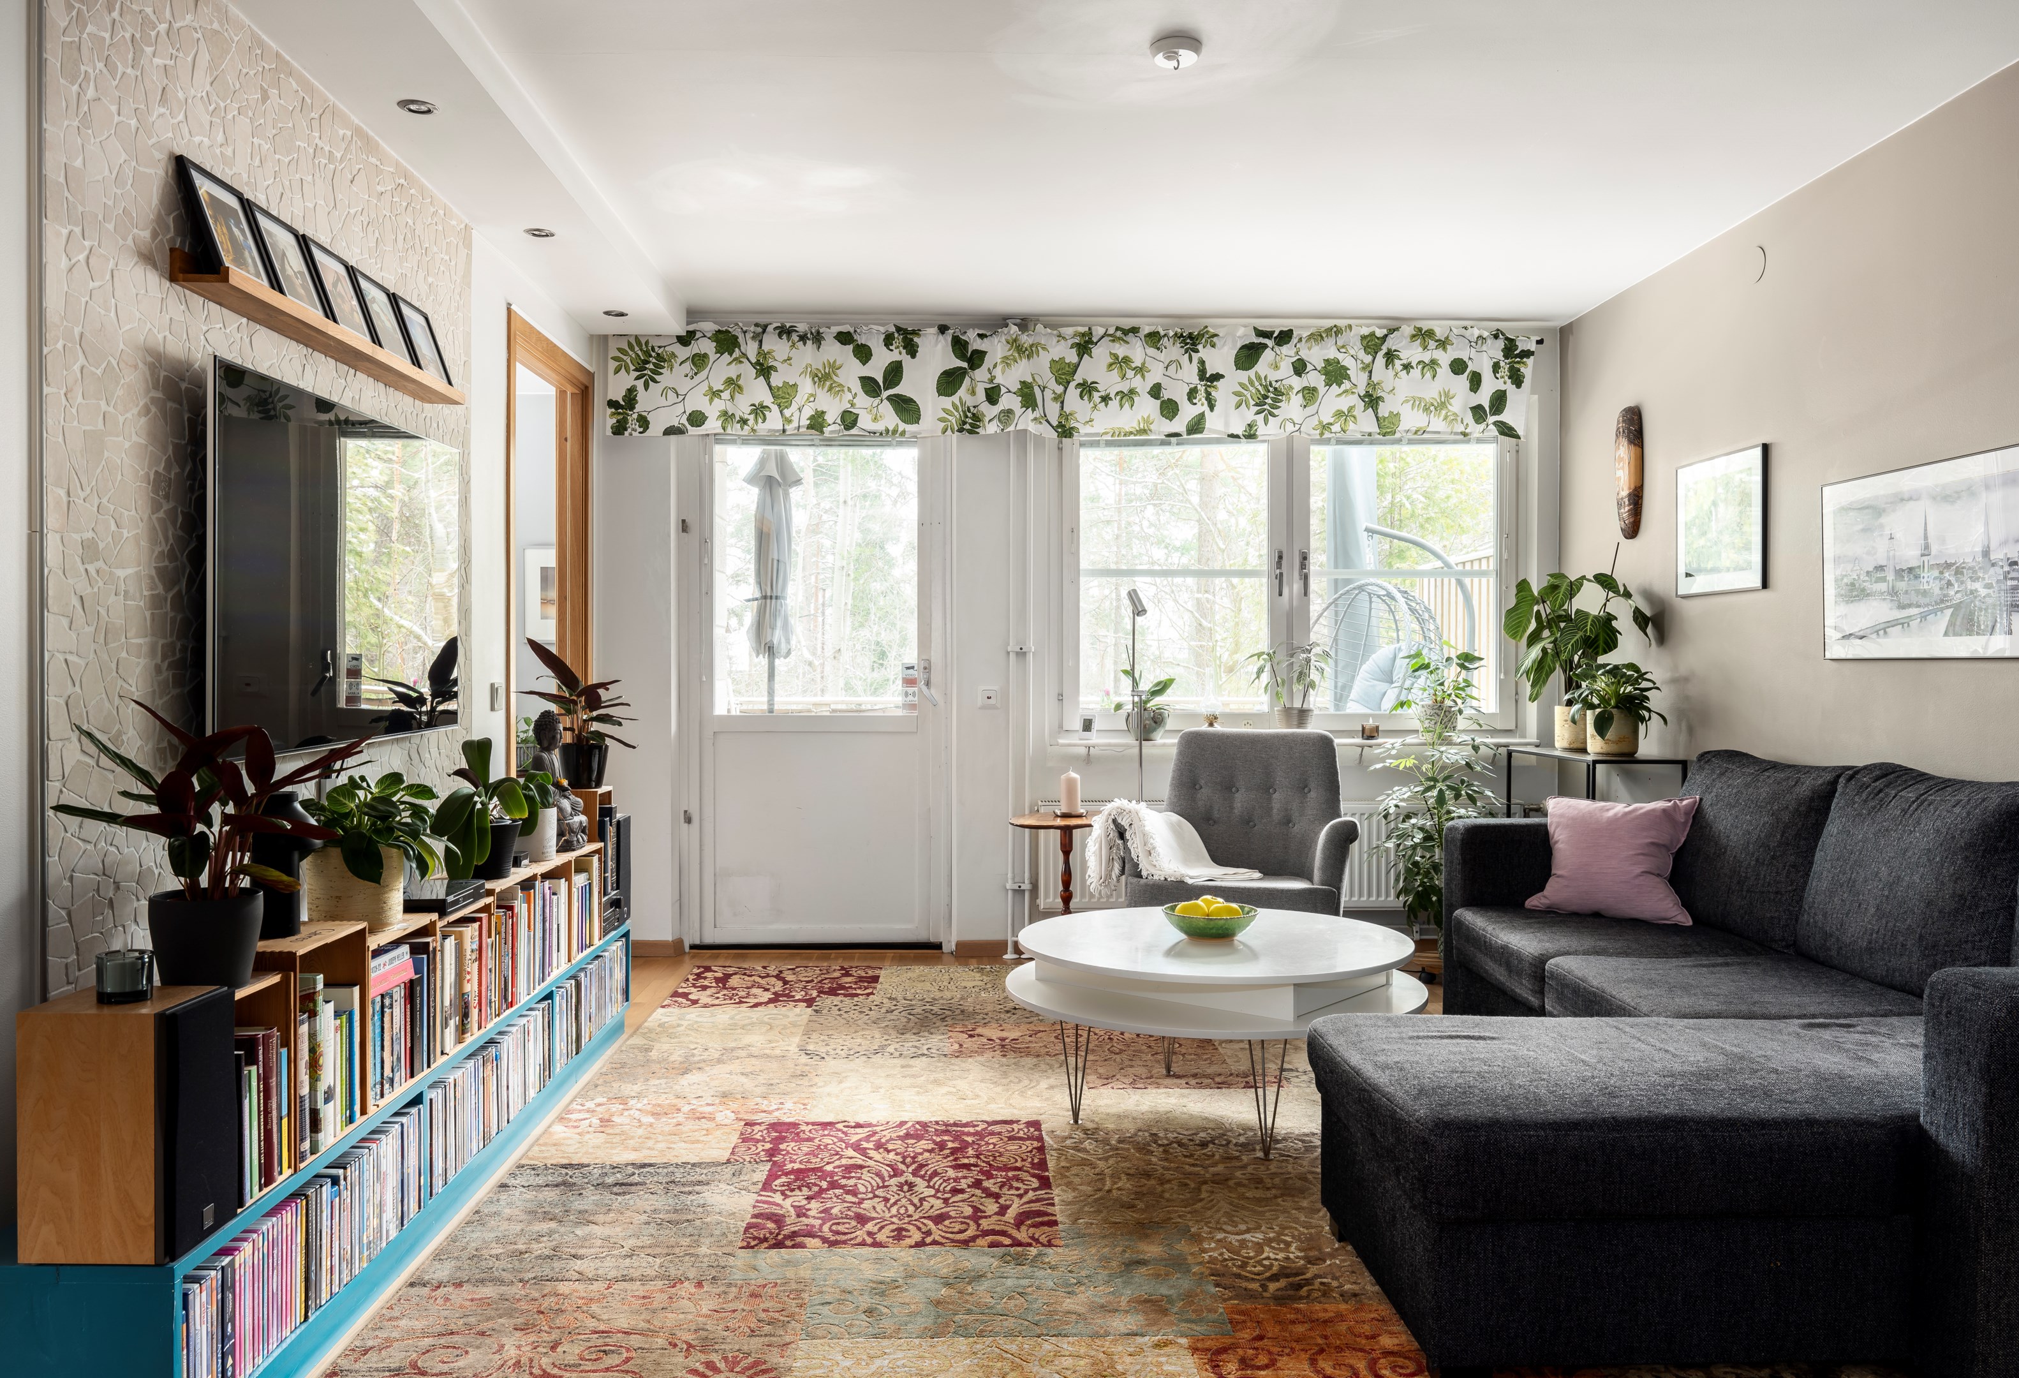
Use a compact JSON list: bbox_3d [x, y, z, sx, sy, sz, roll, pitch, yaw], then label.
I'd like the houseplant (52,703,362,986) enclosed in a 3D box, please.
[{"bbox_3d":[-1.181,0.223,2.199,0.410,0.406,0.400,0,1,-1],"label":"houseplant"}]

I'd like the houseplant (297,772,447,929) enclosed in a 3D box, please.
[{"bbox_3d":[-1.179,0.295,2.769,0.255,0.281,0.255,0,1,-2],"label":"houseplant"}]

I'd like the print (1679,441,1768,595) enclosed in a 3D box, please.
[{"bbox_3d":[2.124,-0.487,4.456,0.025,0.404,0.518,0,1,-1],"label":"print"}]

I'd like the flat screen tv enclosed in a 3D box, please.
[{"bbox_3d":[-1.430,-0.244,3.243,0.050,0.709,1.233,0,1,-1],"label":"flat screen tv"}]

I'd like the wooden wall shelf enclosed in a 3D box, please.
[{"bbox_3d":[-1.418,-0.744,3.194,0.102,0.059,1.220,0,1,-2],"label":"wooden wall shelf"}]

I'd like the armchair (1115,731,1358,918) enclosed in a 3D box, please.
[{"bbox_3d":[0.794,0.584,4.979,0.740,0.880,0.800,0,1,15],"label":"armchair"}]

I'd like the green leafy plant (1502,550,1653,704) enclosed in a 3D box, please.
[{"bbox_3d":[1.948,-0.208,5.133,0.470,0.520,0.410,0,1,-2],"label":"green leafy plant"}]

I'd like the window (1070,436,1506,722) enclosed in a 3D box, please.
[{"bbox_3d":[1.076,-0.440,5.724,1.691,1.209,0.100,0,1,-1],"label":"window"}]

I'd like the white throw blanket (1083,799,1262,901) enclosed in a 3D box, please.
[{"bbox_3d":[0.519,0.509,4.722,0.575,0.319,0.450,0,1,-1],"label":"white throw blanket"}]

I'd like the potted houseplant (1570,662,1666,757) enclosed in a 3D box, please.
[{"bbox_3d":[1.997,0.068,4.906,0.290,0.310,0.290,0,1,-1],"label":"potted houseplant"}]

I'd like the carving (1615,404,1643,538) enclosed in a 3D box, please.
[{"bbox_3d":[2.093,-0.736,5.077,0.060,0.452,0.130,0,1,-1],"label":"carving"}]

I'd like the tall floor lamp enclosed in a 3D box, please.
[{"bbox_3d":[0.454,0.331,5.289,0.200,1.376,0.200,1,1,31],"label":"tall floor lamp"}]

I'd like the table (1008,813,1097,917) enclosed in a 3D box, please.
[{"bbox_3d":[0.194,0.739,5.069,0.383,0.591,0.383,0,1,-1],"label":"table"}]

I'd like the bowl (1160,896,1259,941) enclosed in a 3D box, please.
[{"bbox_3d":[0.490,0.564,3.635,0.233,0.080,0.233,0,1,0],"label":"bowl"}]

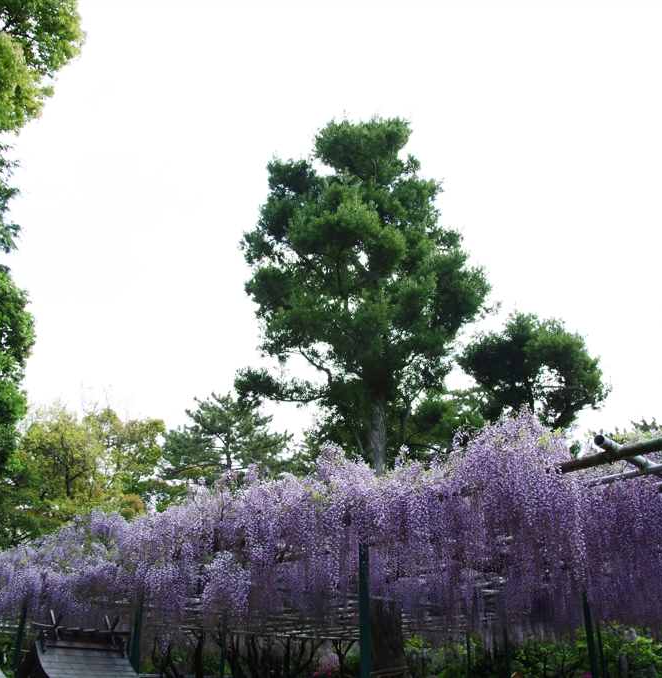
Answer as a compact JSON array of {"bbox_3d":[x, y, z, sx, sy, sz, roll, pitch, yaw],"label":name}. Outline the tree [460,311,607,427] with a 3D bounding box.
[{"bbox_3d":[4.600,3.561,14.427,3.600,9.500,3.600,0,-27,0],"label":"tree"}]

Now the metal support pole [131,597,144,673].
[{"bbox_3d":[-2.500,4.462,8.502,0.090,2.600,0.090,0,-27,0],"label":"metal support pole"}]

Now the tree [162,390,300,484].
[{"bbox_3d":[-3.200,6.772,22.324,5.000,10.800,5.000,0,-27,0],"label":"tree"}]

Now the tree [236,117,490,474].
[{"bbox_3d":[0.650,0.723,12.825,5.100,13.150,5.100,0,-27,0],"label":"tree"}]

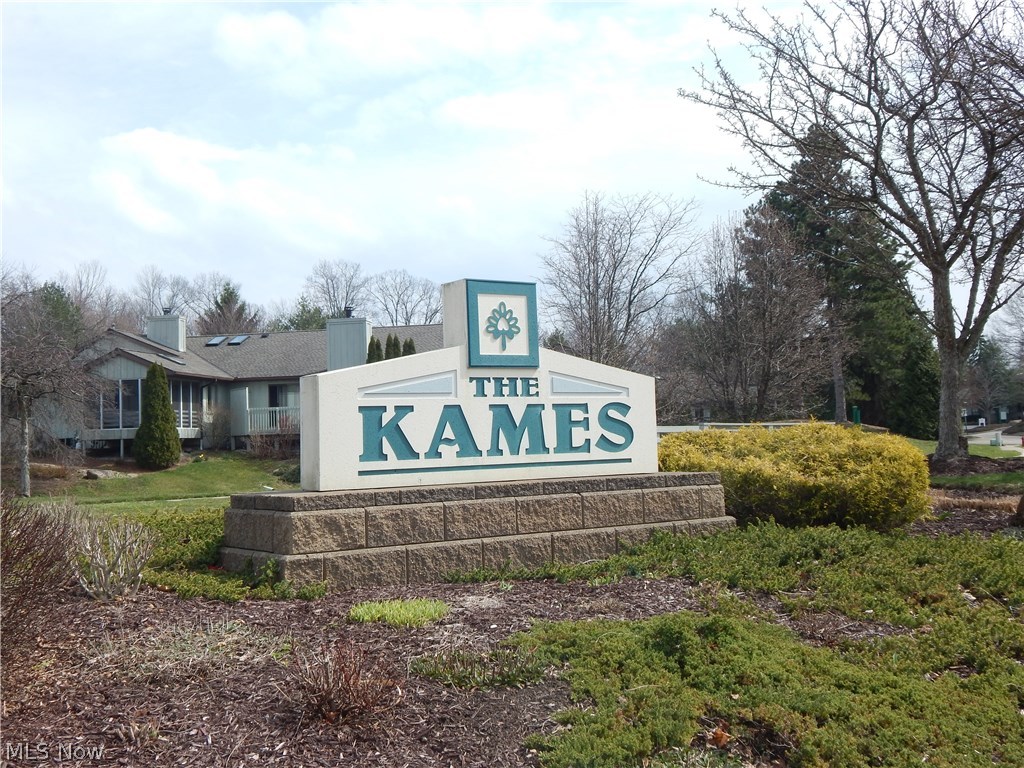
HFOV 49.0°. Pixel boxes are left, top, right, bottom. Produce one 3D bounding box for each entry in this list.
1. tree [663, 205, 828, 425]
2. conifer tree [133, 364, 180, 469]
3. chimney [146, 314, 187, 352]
[{"bbox_3d":[10.395,-2.954,49.200,7.000,9.300,6.600,-2,-3,8],"label":"tree"},{"bbox_3d":[-13.734,1.257,43.463,1.700,3.900,1.700,-2,-3,8],"label":"conifer tree"},{"bbox_3d":[-16.716,-2.412,54.455,1.662,1.799,0.722,-2,-3,8],"label":"chimney"}]

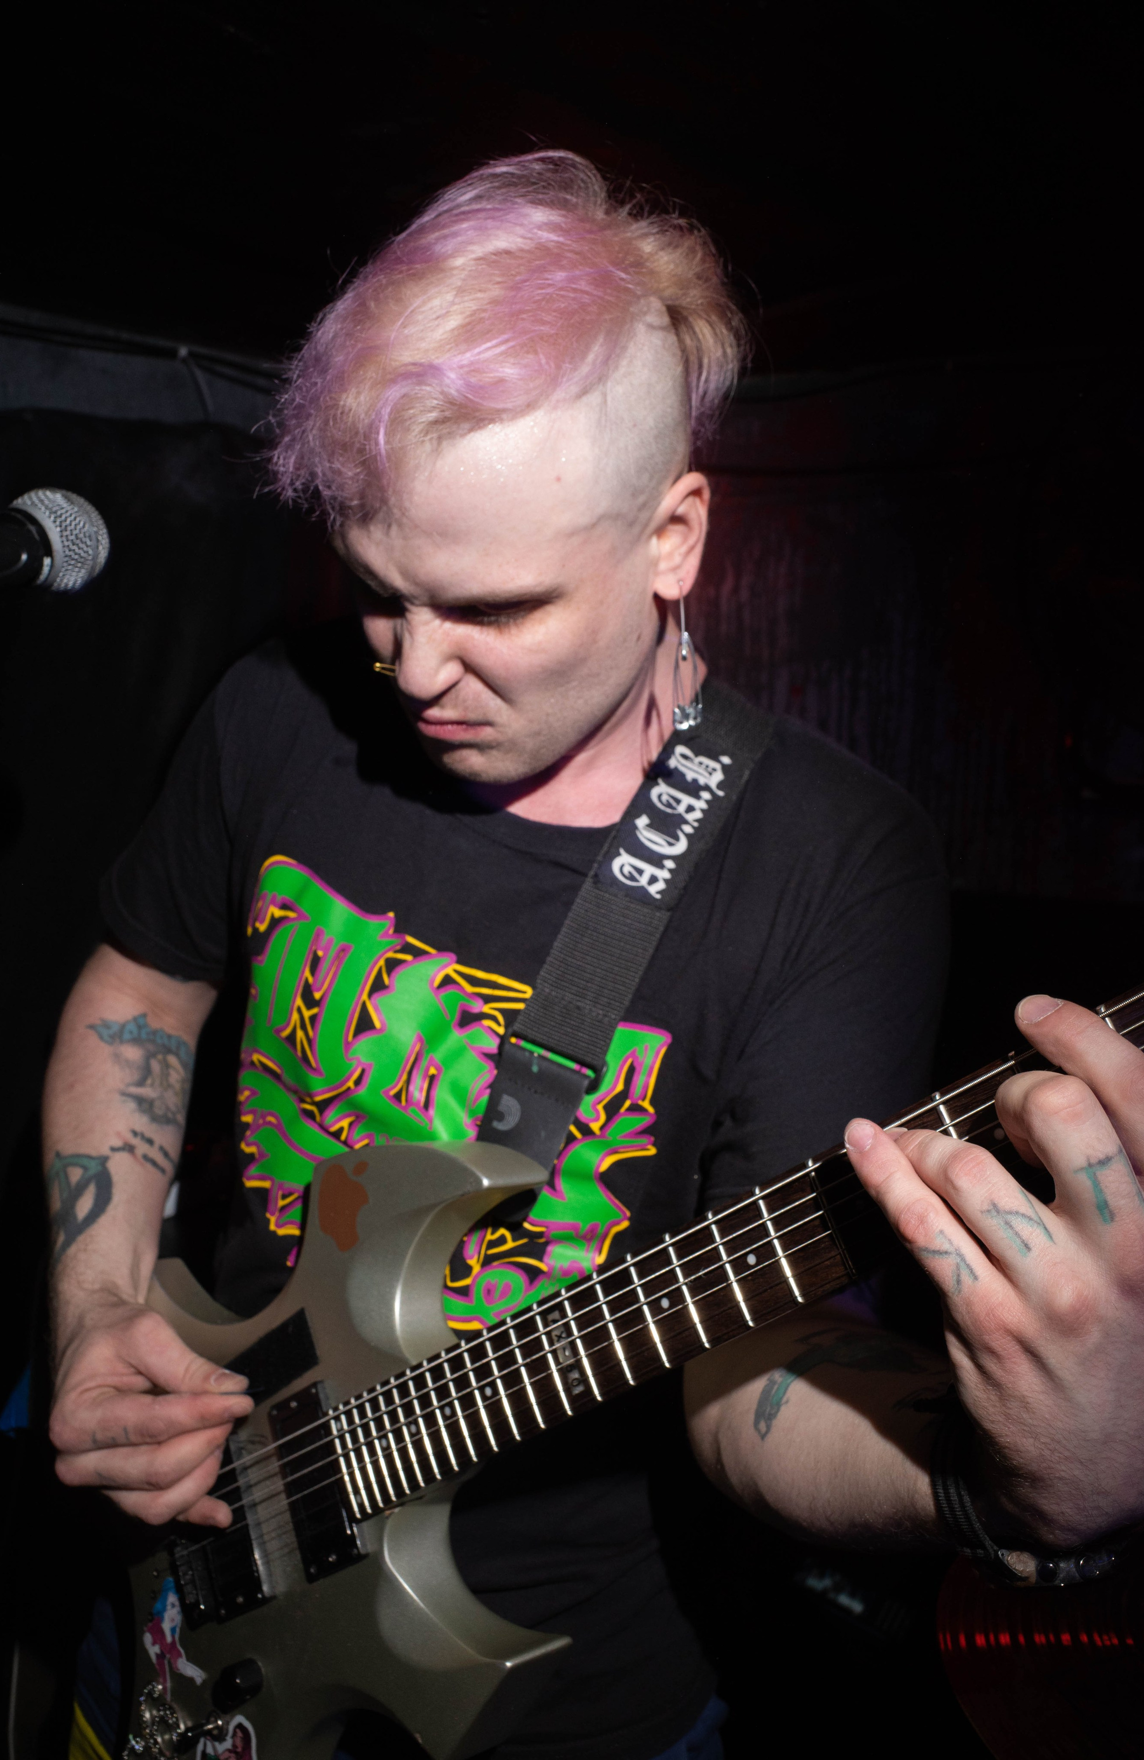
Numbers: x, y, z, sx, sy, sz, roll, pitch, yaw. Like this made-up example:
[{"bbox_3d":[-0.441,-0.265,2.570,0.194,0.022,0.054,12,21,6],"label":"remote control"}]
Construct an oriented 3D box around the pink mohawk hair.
[{"bbox_3d":[-0.031,-0.259,0.645,0.170,0.140,0.240,18,52,21],"label":"pink mohawk hair"}]

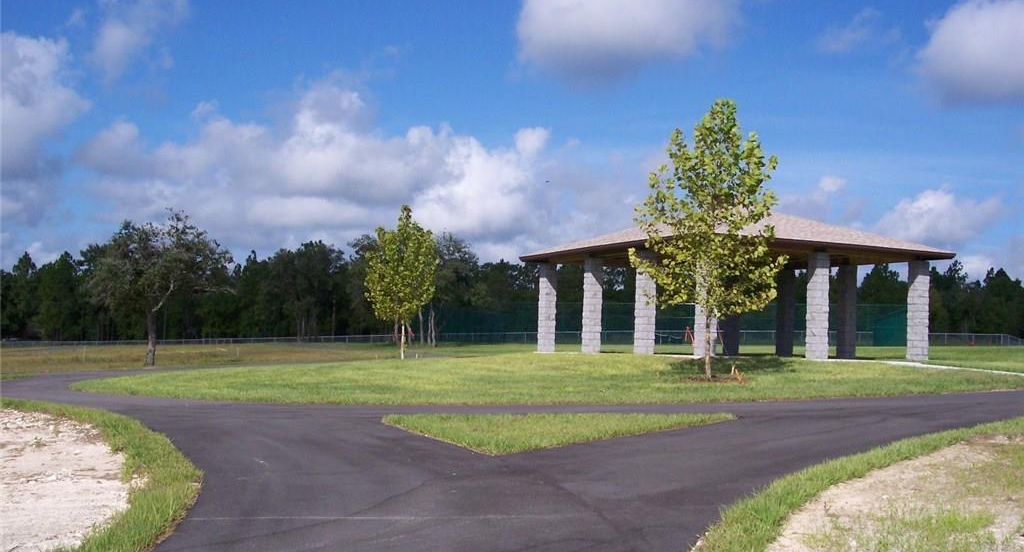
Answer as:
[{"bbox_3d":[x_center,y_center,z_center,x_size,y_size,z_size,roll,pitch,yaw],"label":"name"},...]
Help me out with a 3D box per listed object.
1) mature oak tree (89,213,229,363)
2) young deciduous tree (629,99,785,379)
[{"bbox_3d":[-16.007,0.522,51.000,6.431,7.084,6.431,1,-4,0],"label":"mature oak tree"},{"bbox_3d":[4.087,-0.767,23.600,3.212,5.884,3.212,1,-4,0],"label":"young deciduous tree"}]

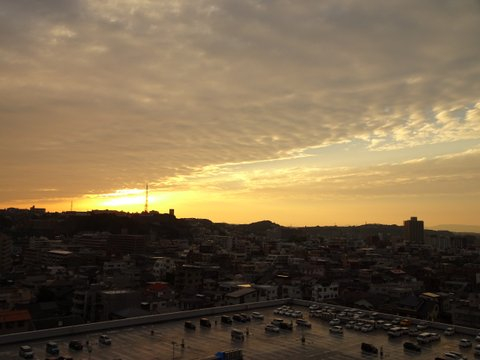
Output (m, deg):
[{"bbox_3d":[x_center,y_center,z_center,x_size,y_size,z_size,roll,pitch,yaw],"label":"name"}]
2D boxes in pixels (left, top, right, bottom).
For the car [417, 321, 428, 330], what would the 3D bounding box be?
[{"bbox_3d":[54.260,43.090,127.510,4.260,1.600,1.680,6,-9,-39],"label":"car"}]

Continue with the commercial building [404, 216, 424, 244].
[{"bbox_3d":[328.855,100.003,810.095,28.000,59.000,22.000,1,-7,-2],"label":"commercial building"}]

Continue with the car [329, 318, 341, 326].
[{"bbox_3d":[29.240,43.800,132.920,3.970,1.560,1.660,6,-9,-39],"label":"car"}]

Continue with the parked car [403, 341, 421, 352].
[{"bbox_3d":[41.320,40.190,103.470,1.660,1.510,3.870,6,-9,-39],"label":"parked car"}]

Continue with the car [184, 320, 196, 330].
[{"bbox_3d":[-14.920,43.210,128.300,1.660,1.580,3.920,6,-9,-39],"label":"car"}]

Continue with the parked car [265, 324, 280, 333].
[{"bbox_3d":[9.240,42.690,123.940,1.680,1.550,4.250,6,-9,-39],"label":"parked car"}]

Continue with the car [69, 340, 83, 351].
[{"bbox_3d":[-37.240,37.687,97.746,1.640,1.520,3.960,6,-9,-39],"label":"car"}]

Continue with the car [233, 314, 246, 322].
[{"bbox_3d":[-0.121,41.744,129.326,1.660,1.640,4.300,6,-9,-39],"label":"car"}]

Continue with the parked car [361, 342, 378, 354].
[{"bbox_3d":[30.830,40.000,102.300,1.660,1.550,3.880,6,-9,-39],"label":"parked car"}]

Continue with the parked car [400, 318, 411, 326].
[{"bbox_3d":[50.470,43.620,131.630,3.900,1.580,1.660,6,-9,-39],"label":"parked car"}]

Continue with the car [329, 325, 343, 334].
[{"bbox_3d":[25.748,40.157,115.228,1.630,1.580,3.740,6,-9,-39],"label":"car"}]

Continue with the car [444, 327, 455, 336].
[{"bbox_3d":[55.059,40.052,113.031,3.430,1.550,1.580,6,-9,-39],"label":"car"}]

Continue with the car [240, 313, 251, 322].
[{"bbox_3d":[1.372,41.998,131.258,1.650,1.630,4.070,6,-9,-39],"label":"car"}]

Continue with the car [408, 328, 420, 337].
[{"bbox_3d":[48.270,42.090,119.100,3.930,1.550,1.660,6,-9,-39],"label":"car"}]

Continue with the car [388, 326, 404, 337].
[{"bbox_3d":[43.040,42.160,119.890,4.180,1.580,1.680,6,-9,-39],"label":"car"}]

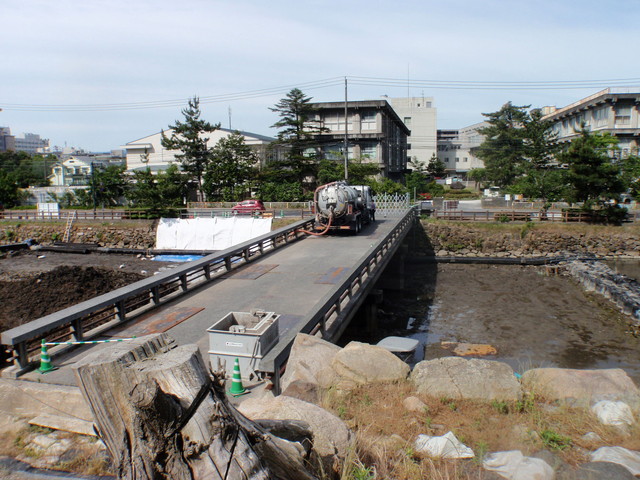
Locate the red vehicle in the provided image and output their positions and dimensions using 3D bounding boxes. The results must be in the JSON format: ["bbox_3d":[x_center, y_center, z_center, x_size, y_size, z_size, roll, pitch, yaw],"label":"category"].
[{"bbox_3d":[-7.286,-3.322,51.879,3.600,1.500,1.670,0,9,2],"label":"red vehicle"}]

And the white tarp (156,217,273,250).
[{"bbox_3d":[-9.170,-0.565,45.000,10.100,2.600,1.200,0,9,0],"label":"white tarp"}]

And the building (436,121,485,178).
[{"bbox_3d":[35.480,-22.005,128.000,14.000,12.800,14.000,2,9,12],"label":"building"}]

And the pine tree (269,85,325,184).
[{"bbox_3d":[-2.690,-10.908,61.086,6.800,13.477,6.800,0,9,0],"label":"pine tree"}]

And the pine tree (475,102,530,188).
[{"bbox_3d":[26.472,-13.384,76.067,8.000,13.246,8.000,0,9,0],"label":"pine tree"}]

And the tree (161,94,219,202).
[{"bbox_3d":[-14.727,-10.181,60.008,6.800,12.510,6.500,0,9,0],"label":"tree"}]

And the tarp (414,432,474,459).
[{"bbox_3d":[1.707,2.818,7.100,0.760,0.270,0.420,0,9,0],"label":"tarp"}]

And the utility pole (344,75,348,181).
[{"bbox_3d":[2.954,-10.883,58.153,0.320,14.315,0.320,0,9,0],"label":"utility pole"}]

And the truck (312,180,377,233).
[{"bbox_3d":[1.913,-2.443,35.936,2.490,3.050,7.800,2,10,15],"label":"truck"}]

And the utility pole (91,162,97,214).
[{"bbox_3d":[-21.911,-4.898,50.422,0.200,5.242,0.200,0,9,0],"label":"utility pole"}]

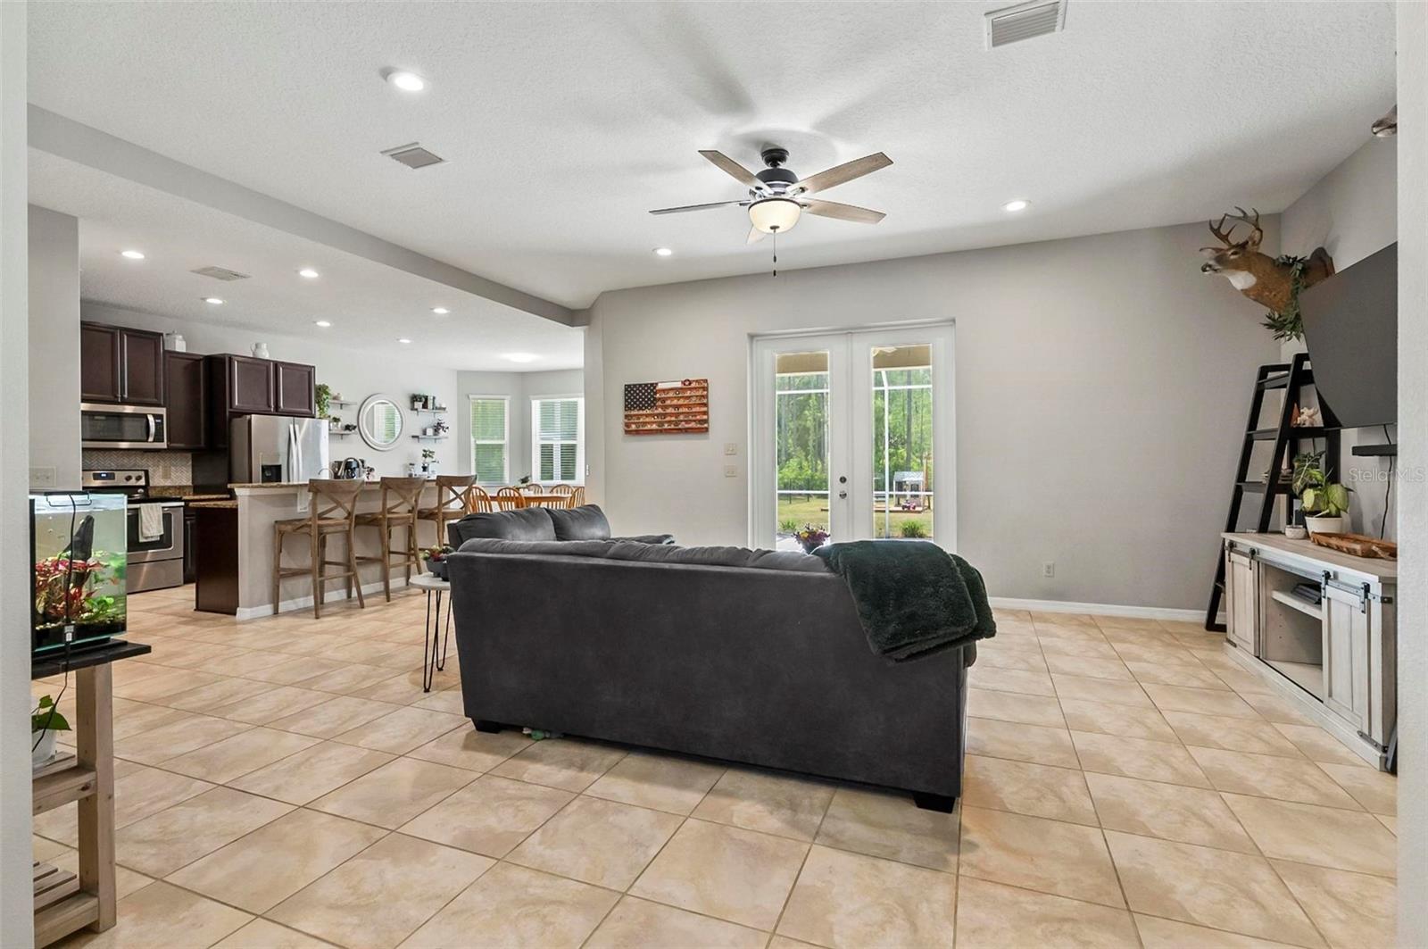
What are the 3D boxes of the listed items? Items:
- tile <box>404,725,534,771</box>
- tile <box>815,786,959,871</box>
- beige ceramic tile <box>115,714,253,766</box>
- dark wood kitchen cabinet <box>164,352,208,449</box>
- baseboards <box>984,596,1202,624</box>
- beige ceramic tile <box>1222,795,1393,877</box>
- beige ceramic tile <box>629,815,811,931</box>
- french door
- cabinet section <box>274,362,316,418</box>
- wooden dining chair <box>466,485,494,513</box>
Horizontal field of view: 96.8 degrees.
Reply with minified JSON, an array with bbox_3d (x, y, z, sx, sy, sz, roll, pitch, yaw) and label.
[{"bbox_3d":[-1.057,1.223,2.867,0.452,0.020,0.450,0,0,21],"label":"tile"},{"bbox_3d":[0.618,1.214,2.201,0.448,0.020,0.448,0,0,23],"label":"tile"},{"bbox_3d":[-2.321,1.149,2.757,0.418,0.010,0.415,0,0,22],"label":"beige ceramic tile"},{"bbox_3d":[-5.851,-0.782,6.910,0.330,1.045,0.375,0,0,22],"label":"dark wood kitchen cabinet"},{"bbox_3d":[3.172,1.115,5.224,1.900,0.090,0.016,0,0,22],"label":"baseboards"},{"bbox_3d":[1.955,1.162,2.040,0.430,0.010,0.430,0,0,22],"label":"beige ceramic tile"},{"bbox_3d":[0.032,1.174,1.889,0.430,0.010,0.430,0,0,22],"label":"beige ceramic tile"},{"bbox_3d":[1.216,-0.097,5.744,1.850,2.430,0.120,0,0,22],"label":"french door"},{"bbox_3d":[-5.331,-1.019,7.779,0.580,0.634,0.515,0,0,22],"label":"cabinet section"},{"bbox_3d":[-3.055,0.638,8.571,0.450,0.950,0.500,0,0,22],"label":"wooden dining chair"}]

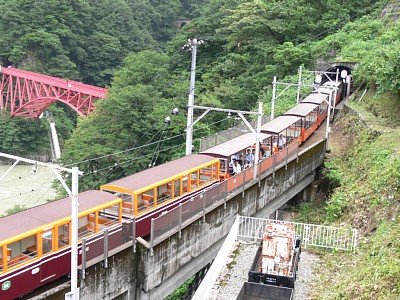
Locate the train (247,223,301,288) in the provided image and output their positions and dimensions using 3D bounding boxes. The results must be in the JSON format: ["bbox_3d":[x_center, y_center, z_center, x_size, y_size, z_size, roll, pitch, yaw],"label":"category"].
[{"bbox_3d":[2.927,4.186,21.486,1.600,1.800,3.750,4,9,13],"label":"train"}]

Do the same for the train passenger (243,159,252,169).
[{"bbox_3d":[2.719,1.039,32.548,0.430,0.893,0.550,6,13,25],"label":"train passenger"}]

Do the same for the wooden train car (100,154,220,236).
[{"bbox_3d":[-1.530,2.002,25.933,1.670,2.329,7.038,7,14,29],"label":"wooden train car"}]

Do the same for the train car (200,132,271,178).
[{"bbox_3d":[2.240,0.624,32.697,1.670,2.316,7.007,6,13,25],"label":"train car"}]

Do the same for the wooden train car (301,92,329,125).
[{"bbox_3d":[11.043,-3.826,54.049,1.670,2.316,7.007,5,13,19],"label":"wooden train car"}]

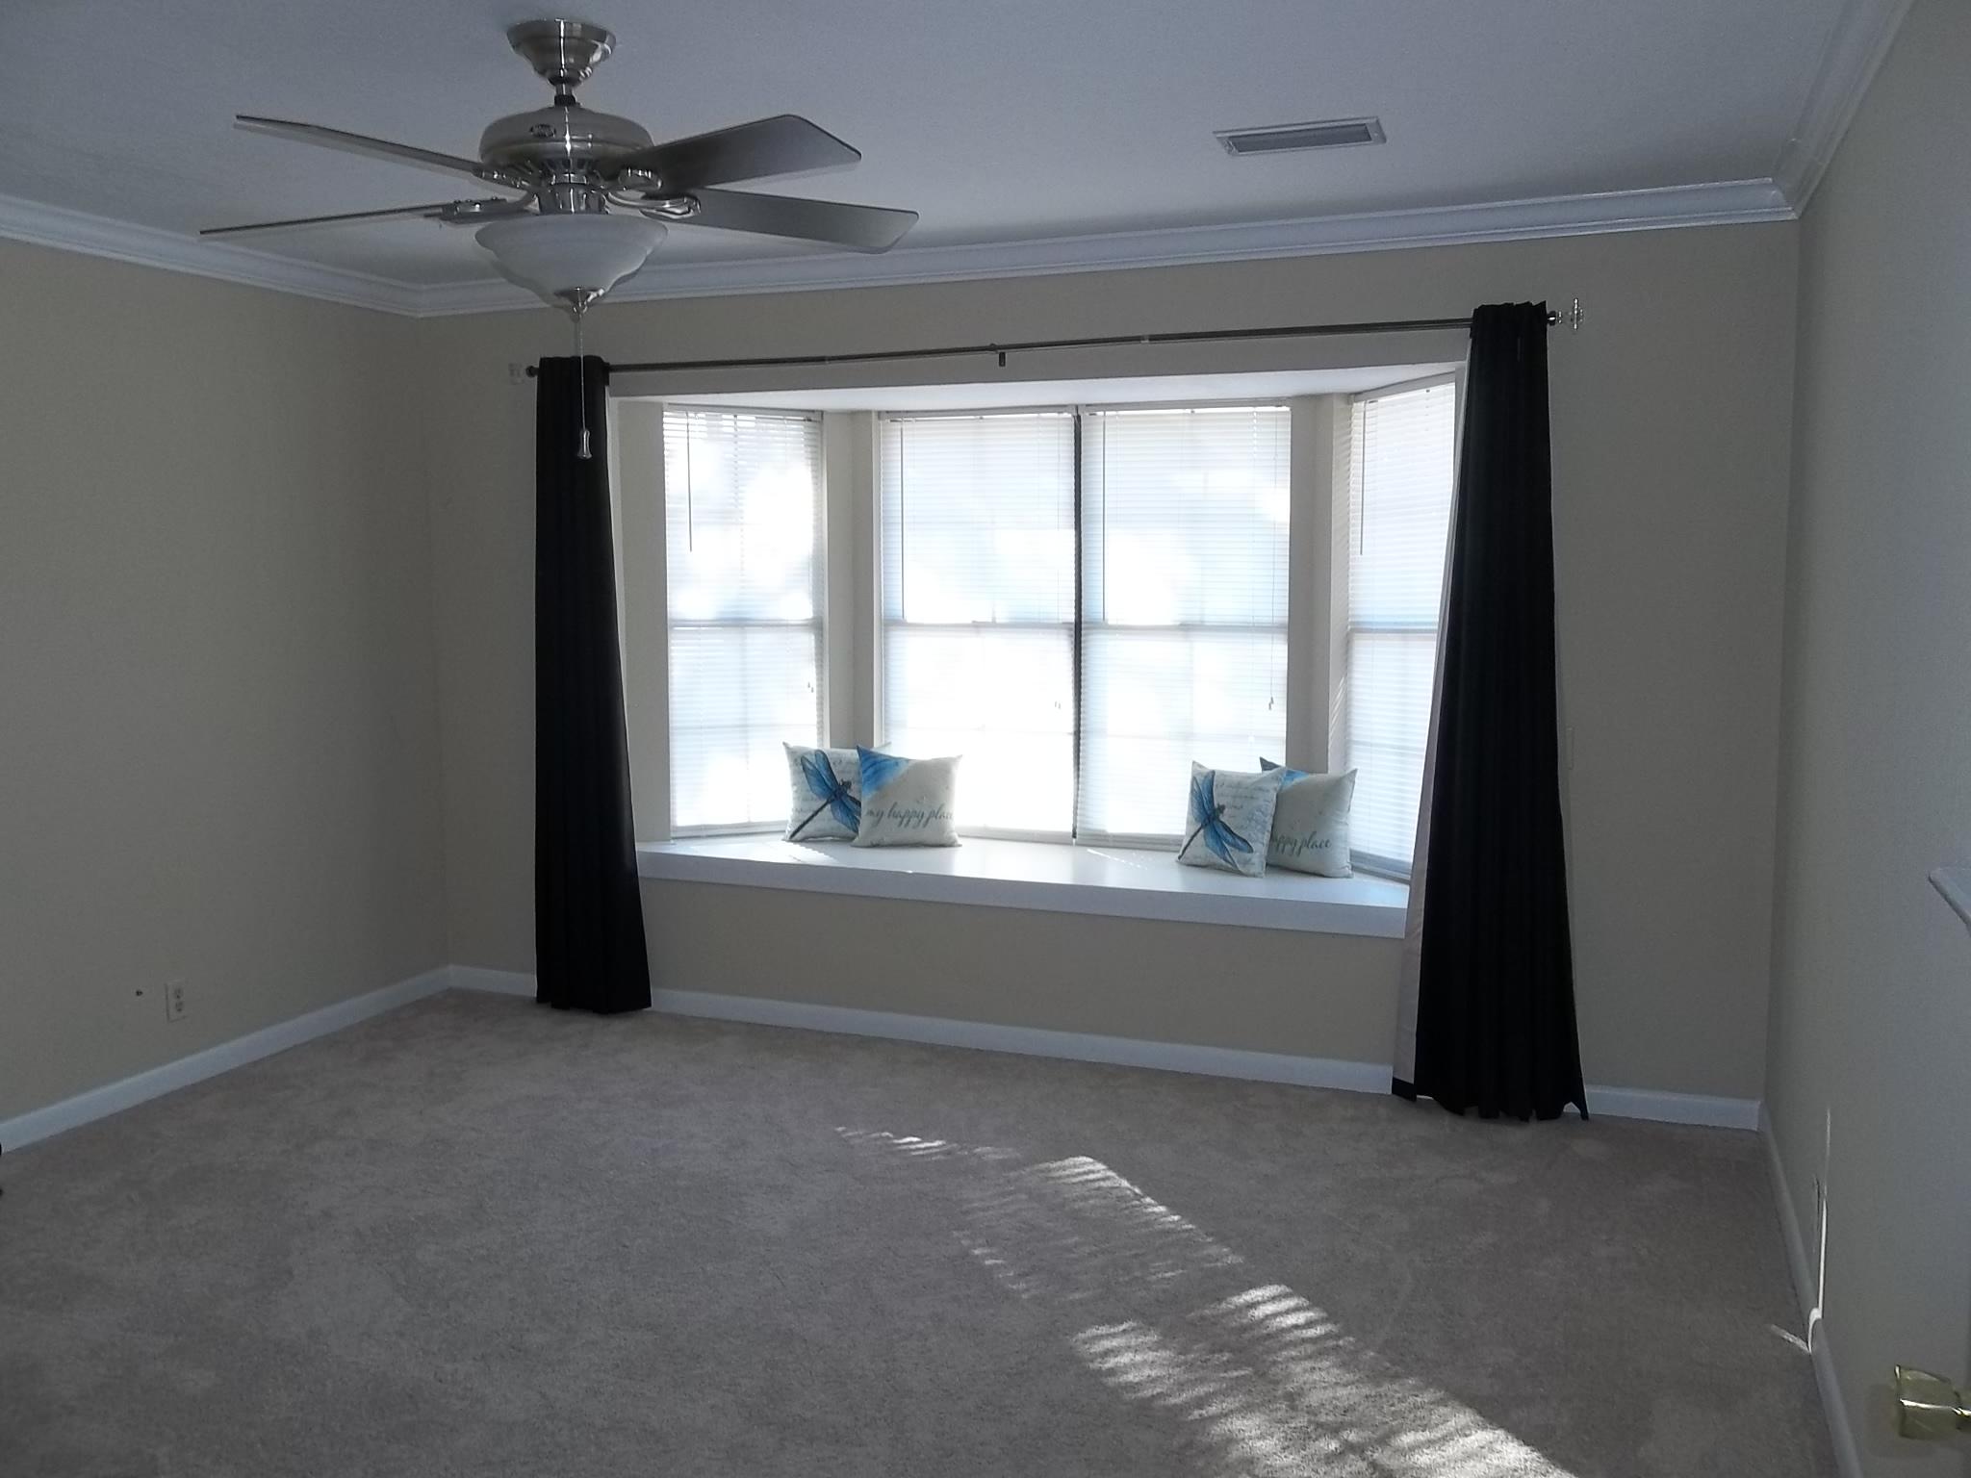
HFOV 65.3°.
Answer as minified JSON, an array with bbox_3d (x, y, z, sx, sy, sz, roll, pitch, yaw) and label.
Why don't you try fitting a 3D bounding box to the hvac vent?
[{"bbox_3d":[0.706,-1.342,3.436,0.354,0.020,0.201,2,7,21],"label":"hvac vent"}]

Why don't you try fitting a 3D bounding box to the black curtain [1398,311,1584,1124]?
[{"bbox_3d":[1.369,-0.051,4.086,0.488,2.131,0.121,2,7,21],"label":"black curtain"}]

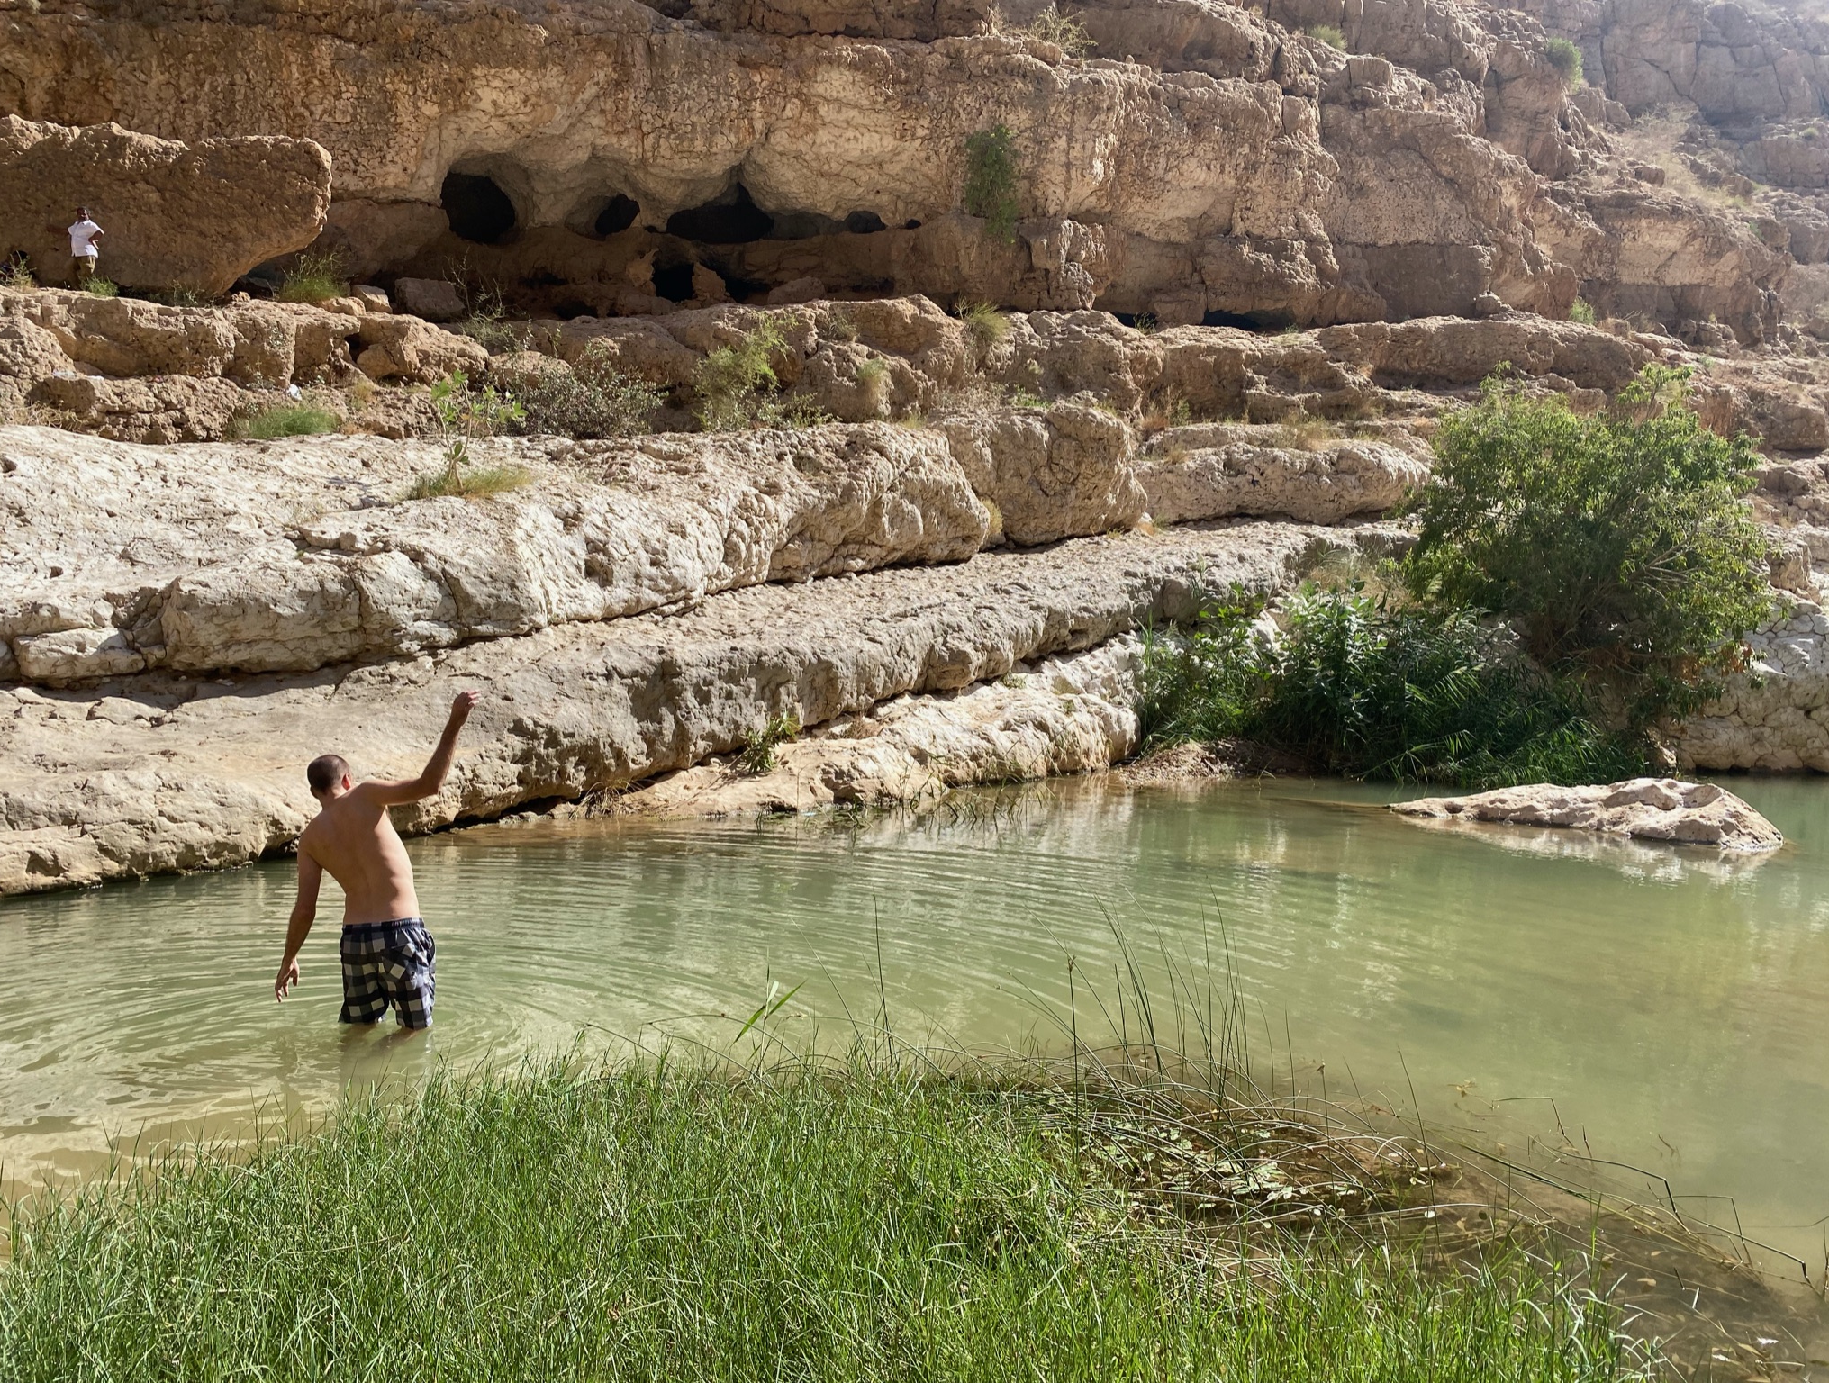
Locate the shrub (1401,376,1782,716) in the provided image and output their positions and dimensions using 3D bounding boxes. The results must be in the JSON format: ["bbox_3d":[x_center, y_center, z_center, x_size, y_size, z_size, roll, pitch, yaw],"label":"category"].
[{"bbox_3d":[8.512,-1.838,17.500,4.483,4.323,4.000,0,2,0],"label":"shrub"}]

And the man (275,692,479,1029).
[{"bbox_3d":[-2.170,0.901,5.607,0.820,1.820,0.500,0,2,-12],"label":"man"}]

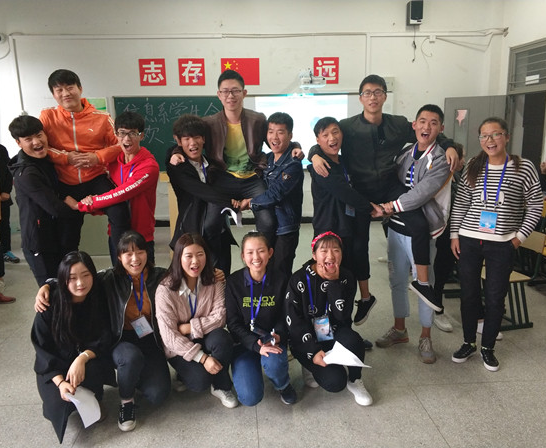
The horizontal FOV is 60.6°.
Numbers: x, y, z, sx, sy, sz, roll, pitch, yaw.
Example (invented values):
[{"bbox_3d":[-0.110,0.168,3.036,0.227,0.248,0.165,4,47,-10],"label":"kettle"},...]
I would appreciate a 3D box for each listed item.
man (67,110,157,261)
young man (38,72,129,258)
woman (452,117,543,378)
[{"bbox_3d":[-1.013,0.121,3.186,0.520,1.710,0.460,2,12,15],"label":"man"},{"bbox_3d":[-1.209,-0.251,3.099,0.570,1.520,0.520,-4,12,-13],"label":"young man"},{"bbox_3d":[1.432,0.127,3.105,0.550,1.640,0.350,5,13,24],"label":"woman"}]

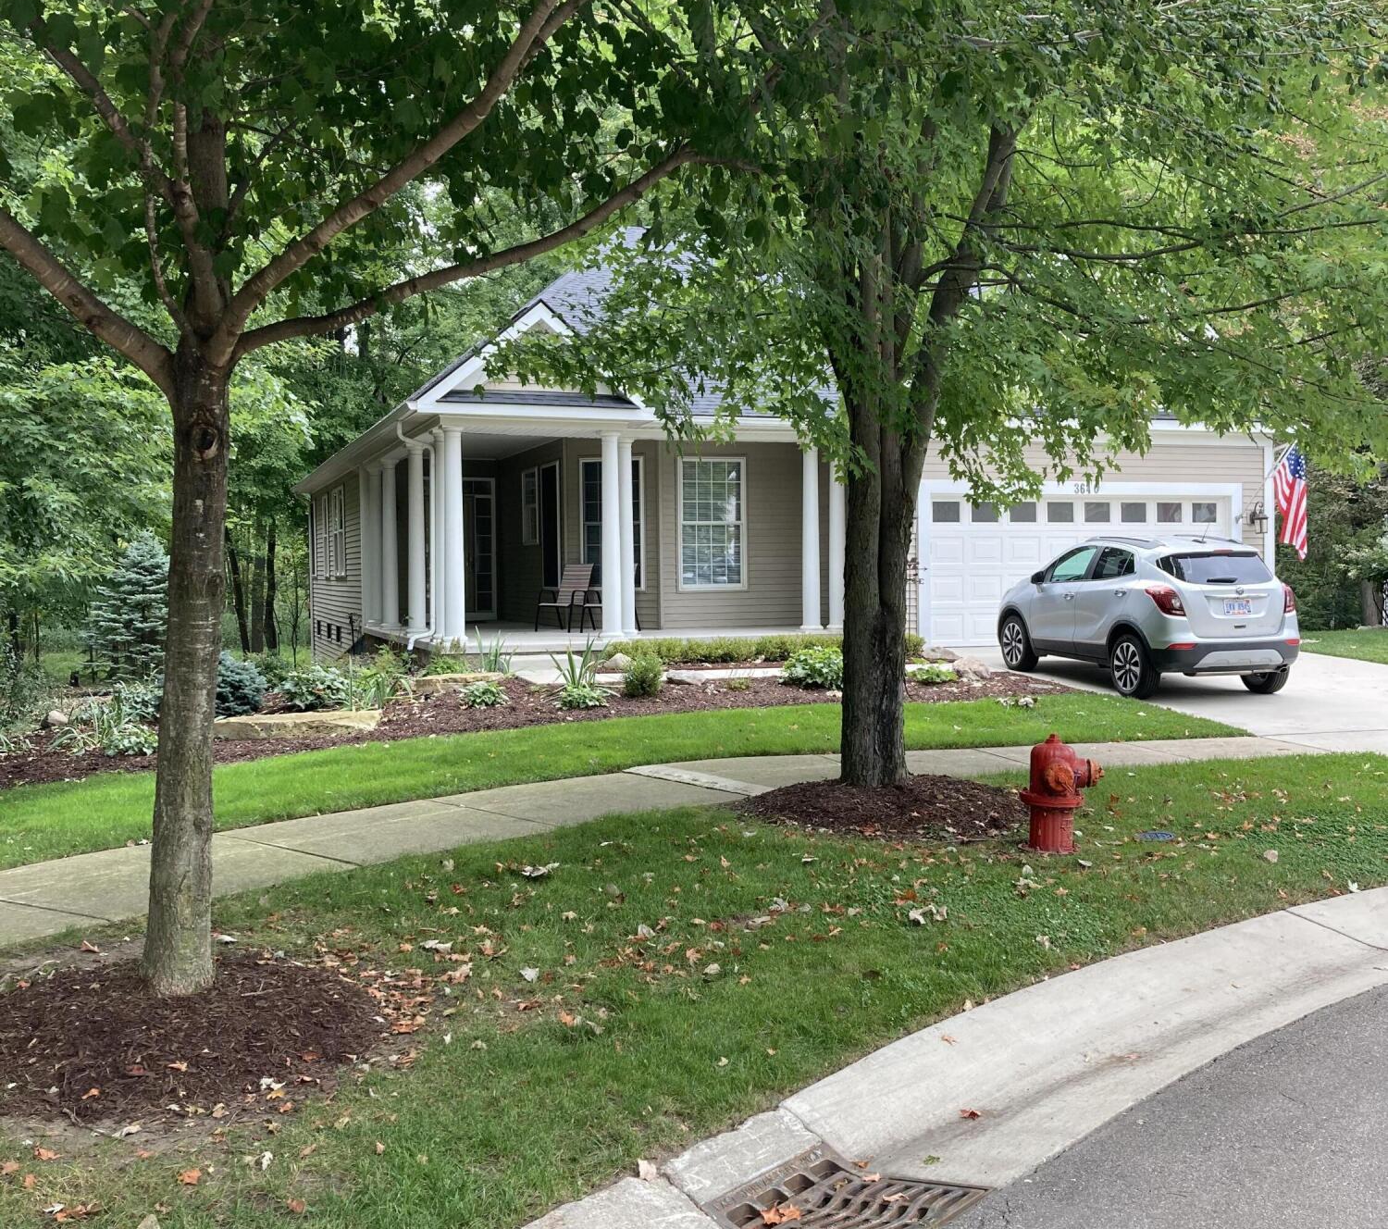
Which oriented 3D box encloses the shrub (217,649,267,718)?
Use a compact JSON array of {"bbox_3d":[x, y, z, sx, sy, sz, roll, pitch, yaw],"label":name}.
[{"bbox_3d":[-4.345,0.647,13.950,0.740,0.640,0.740,-1,2,-19],"label":"shrub"}]

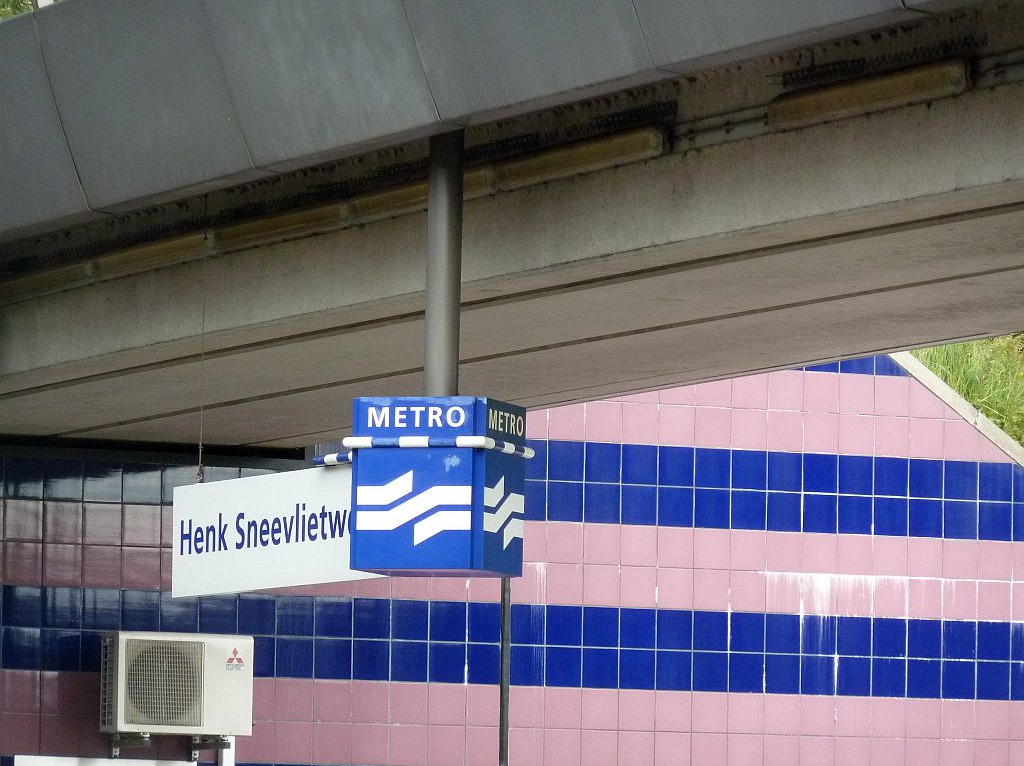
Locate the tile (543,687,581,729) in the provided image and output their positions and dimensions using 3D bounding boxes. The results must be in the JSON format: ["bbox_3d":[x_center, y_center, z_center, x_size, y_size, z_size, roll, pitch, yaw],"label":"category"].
[{"bbox_3d":[0.290,1.876,38.377,0.237,0.237,0.012,3,-5,-27],"label":"tile"}]

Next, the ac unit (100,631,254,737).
[{"bbox_3d":[-1.835,1.665,36.378,0.810,0.574,0.270,3,-5,-27],"label":"ac unit"}]

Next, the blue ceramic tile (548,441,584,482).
[{"bbox_3d":[0.314,0.454,38.765,0.232,0.232,0.010,3,-5,-26],"label":"blue ceramic tile"}]

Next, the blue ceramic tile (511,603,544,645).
[{"bbox_3d":[0.091,1.382,37.956,0.217,0.223,0.010,3,-5,-26],"label":"blue ceramic tile"}]

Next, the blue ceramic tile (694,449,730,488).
[{"bbox_3d":[1.153,0.492,38.342,0.233,0.230,0.012,3,-5,-27],"label":"blue ceramic tile"}]

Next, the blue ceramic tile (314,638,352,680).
[{"bbox_3d":[-1.004,1.555,37.411,0.227,0.223,0.010,3,-5,-26],"label":"blue ceramic tile"}]

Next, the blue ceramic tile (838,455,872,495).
[{"bbox_3d":[2.046,0.549,39.697,0.230,0.230,0.012,3,-5,-26],"label":"blue ceramic tile"}]

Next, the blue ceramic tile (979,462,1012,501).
[{"bbox_3d":[2.911,0.595,40.111,0.230,0.230,0.012,3,-5,-26],"label":"blue ceramic tile"}]

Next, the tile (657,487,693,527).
[{"bbox_3d":[0.952,0.724,38.803,0.237,0.237,0.012,3,-5,-27],"label":"tile"}]

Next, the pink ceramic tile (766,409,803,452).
[{"bbox_3d":[1.624,0.287,39.648,0.236,0.236,0.010,3,-5,-26],"label":"pink ceramic tile"}]

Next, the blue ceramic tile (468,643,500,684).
[{"bbox_3d":[-0.161,1.600,37.818,0.212,0.223,0.010,3,-5,-26],"label":"blue ceramic tile"}]

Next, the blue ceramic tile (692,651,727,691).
[{"bbox_3d":[1.153,1.686,38.838,0.237,0.237,0.012,3,-5,-27],"label":"blue ceramic tile"}]

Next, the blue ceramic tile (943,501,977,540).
[{"bbox_3d":[2.682,0.825,39.928,0.234,0.234,0.010,3,-5,-26],"label":"blue ceramic tile"}]

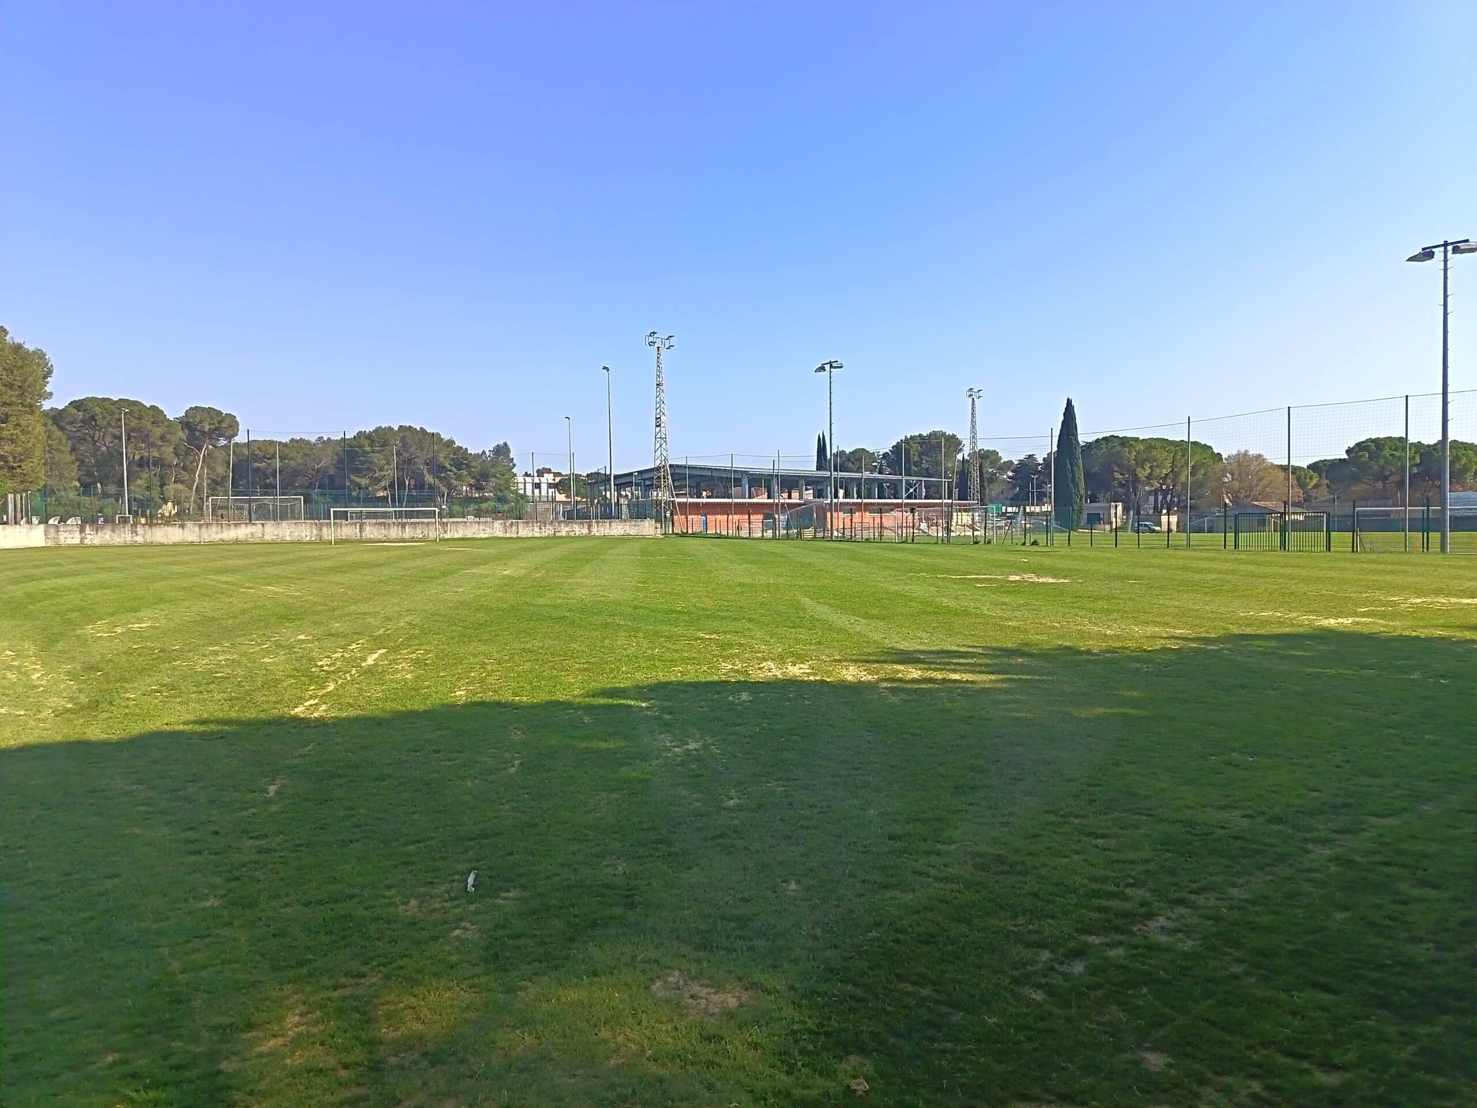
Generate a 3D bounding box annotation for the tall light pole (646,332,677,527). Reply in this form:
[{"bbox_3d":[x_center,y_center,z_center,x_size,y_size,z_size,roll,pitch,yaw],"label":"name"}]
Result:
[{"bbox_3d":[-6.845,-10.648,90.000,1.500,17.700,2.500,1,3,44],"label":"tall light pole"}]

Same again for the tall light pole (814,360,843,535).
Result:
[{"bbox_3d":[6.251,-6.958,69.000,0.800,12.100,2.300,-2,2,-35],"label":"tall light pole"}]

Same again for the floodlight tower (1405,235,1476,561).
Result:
[{"bbox_3d":[27.468,-6.121,39.800,0.800,12.150,2.300,-2,2,-35],"label":"floodlight tower"}]

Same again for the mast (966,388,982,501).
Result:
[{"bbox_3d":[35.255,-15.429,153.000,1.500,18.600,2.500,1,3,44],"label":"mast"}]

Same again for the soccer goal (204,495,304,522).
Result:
[{"bbox_3d":[-41.934,-3.641,88.831,7.500,2.500,2.000,-2,2,-34],"label":"soccer goal"}]

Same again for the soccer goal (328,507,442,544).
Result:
[{"bbox_3d":[-25.125,-1.952,72.800,7.500,2.520,0.200,-2,2,-34],"label":"soccer goal"}]

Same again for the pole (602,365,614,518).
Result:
[{"bbox_3d":[-11.828,-10.223,95.000,0.800,14.400,0.350,-1,2,-21],"label":"pole"}]

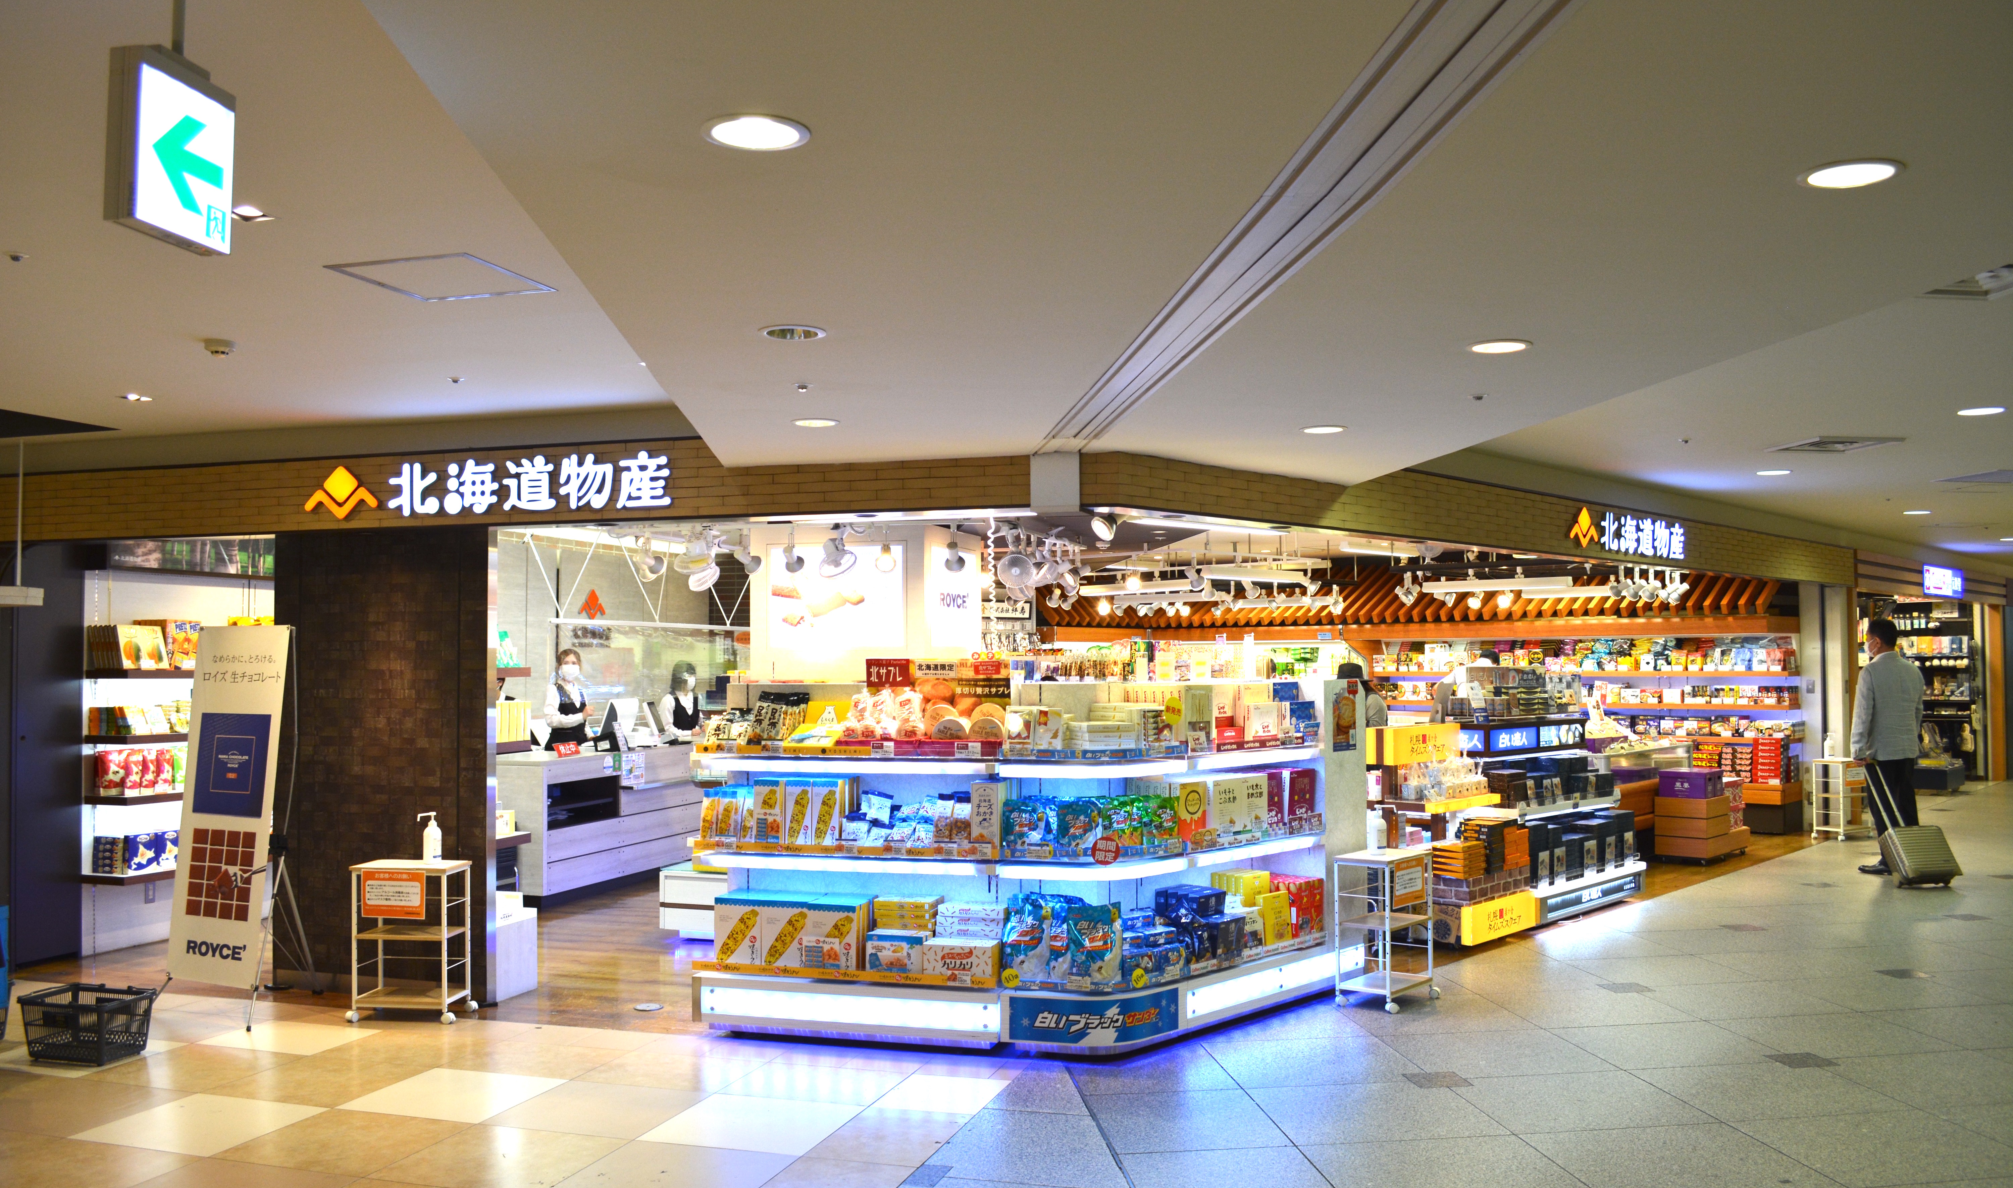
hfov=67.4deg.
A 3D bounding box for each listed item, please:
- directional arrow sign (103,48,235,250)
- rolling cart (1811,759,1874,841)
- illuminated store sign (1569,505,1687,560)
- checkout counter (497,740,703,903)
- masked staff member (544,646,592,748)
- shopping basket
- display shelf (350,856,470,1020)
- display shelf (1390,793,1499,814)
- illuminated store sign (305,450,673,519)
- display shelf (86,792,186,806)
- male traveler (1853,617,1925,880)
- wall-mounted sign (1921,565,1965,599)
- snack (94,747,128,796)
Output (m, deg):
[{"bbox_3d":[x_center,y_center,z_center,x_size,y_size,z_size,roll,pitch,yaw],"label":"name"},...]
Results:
[{"bbox_3d":[-1.123,-0.587,2.034,0.045,0.226,0.195,-1,-2,10],"label":"directional arrow sign"},{"bbox_3d":[6.989,1.713,12.600,0.455,0.685,0.290,1,-3,-29],"label":"rolling cart"},{"bbox_3d":[4.058,-0.397,9.889,0.070,0.260,1.950,-3,-3,43],"label":"illuminated store sign"},{"bbox_3d":[-3.015,1.621,11.214,0.750,0.890,2.500,-1,-2,17],"label":"checkout counter"},{"bbox_3d":[-3.498,1.279,11.942,0.420,1.650,0.300,2,-3,-42],"label":"masked staff member"},{"bbox_3d":[-3.659,1.730,6.024,0.420,0.250,0.280,-1,-2,17],"label":"shopping basket"},{"bbox_3d":[-2.654,1.550,6.745,0.455,0.685,0.290,0,-2,4],"label":"display shelf"},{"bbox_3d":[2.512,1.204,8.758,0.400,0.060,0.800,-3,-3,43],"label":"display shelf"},{"bbox_3d":[-2.328,-0.476,6.728,1.910,0.250,0.070,-1,-2,17],"label":"illuminated store sign"},{"bbox_3d":[-4.641,1.121,8.615,0.300,0.040,1.140,-1,-2,17],"label":"display shelf"},{"bbox_3d":[6.166,1.061,10.550,0.470,1.790,0.330,0,-2,2],"label":"male traveler"},{"bbox_3d":[10.131,-0.126,16.349,0.120,0.320,1.850,-3,-3,43],"label":"wall-mounted sign"},{"bbox_3d":[-4.746,0.951,8.000,0.075,0.250,0.150,-1,-3,25],"label":"snack"}]

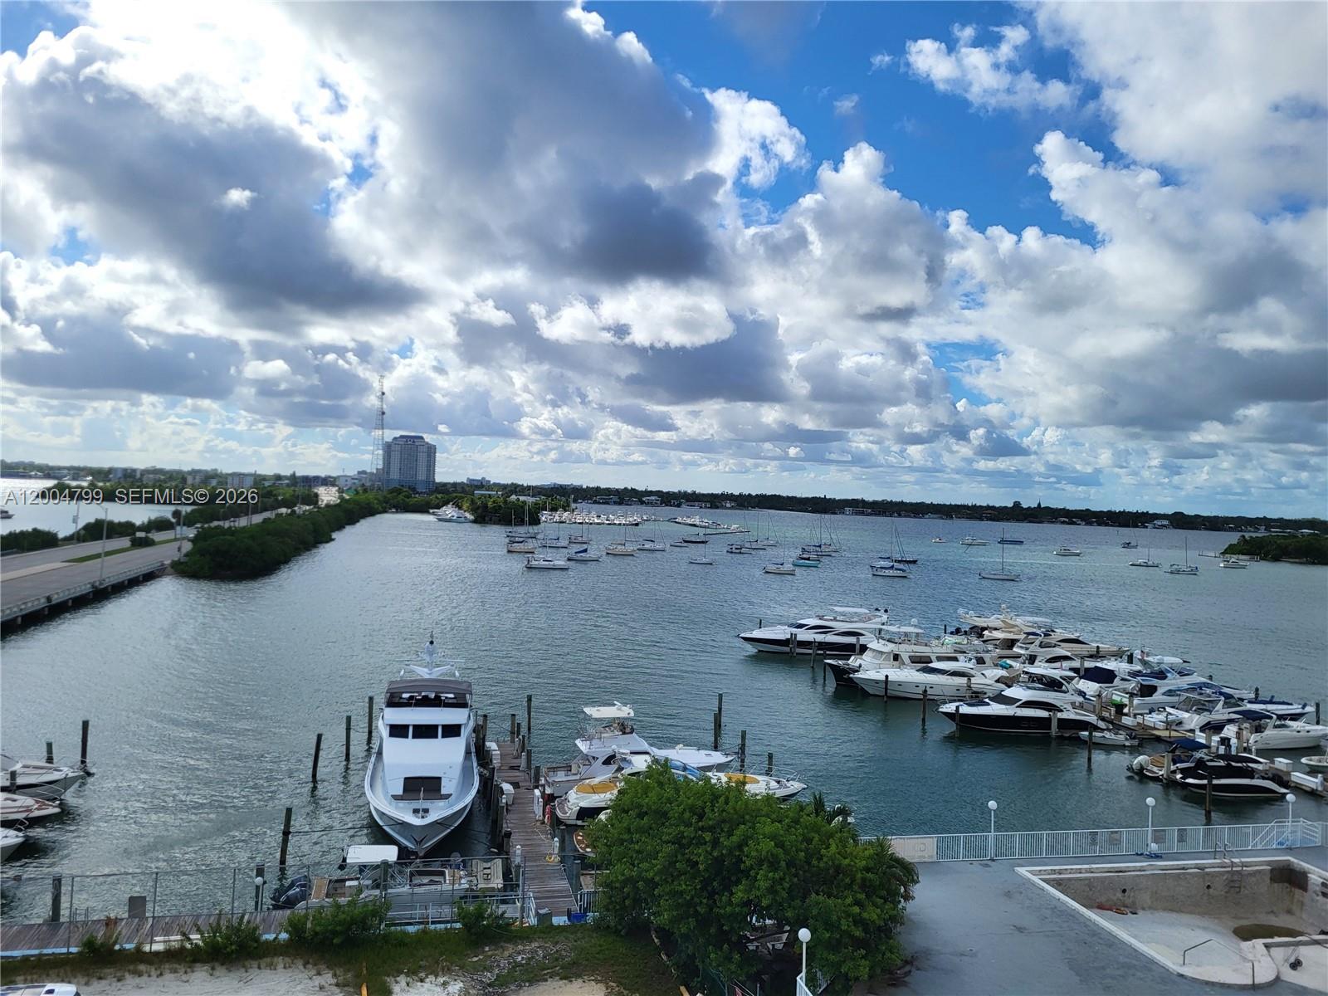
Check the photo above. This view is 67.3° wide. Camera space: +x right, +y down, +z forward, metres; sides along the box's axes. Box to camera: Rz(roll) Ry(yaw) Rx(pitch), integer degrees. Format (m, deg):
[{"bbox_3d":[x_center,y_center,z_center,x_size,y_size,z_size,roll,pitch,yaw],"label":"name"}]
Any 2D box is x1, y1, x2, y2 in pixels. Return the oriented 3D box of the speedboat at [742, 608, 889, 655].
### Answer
[{"bbox_3d":[18.457,15.882,120.300,19.000,5.400,4.900,2,1,-9],"label":"speedboat"}]

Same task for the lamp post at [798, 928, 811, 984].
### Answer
[{"bbox_3d":[4.407,14.981,31.611,0.420,2.750,0.420,2,0,0],"label":"lamp post"}]

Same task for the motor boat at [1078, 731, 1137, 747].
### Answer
[{"bbox_3d":[35.615,19.130,80.000,4.600,1.150,1.800,2,1,0],"label":"motor boat"}]

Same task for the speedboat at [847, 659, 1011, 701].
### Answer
[{"bbox_3d":[25.324,16.590,92.970,17.050,3.700,4.400,2,0,-13],"label":"speedboat"}]

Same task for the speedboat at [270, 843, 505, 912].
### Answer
[{"bbox_3d":[-11.635,15.876,42.407,9.480,2.850,2.900,2,0,-13],"label":"speedboat"}]

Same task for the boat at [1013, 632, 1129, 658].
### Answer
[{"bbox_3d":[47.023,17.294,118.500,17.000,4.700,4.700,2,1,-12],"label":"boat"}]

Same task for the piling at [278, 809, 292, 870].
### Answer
[{"bbox_3d":[-17.145,15.488,45.192,0.300,3.030,0.300,6,0,0],"label":"piling"}]

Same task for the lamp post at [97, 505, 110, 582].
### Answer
[{"bbox_3d":[-82.848,6.897,147.500,2.000,11.400,0.500,2,1,-10],"label":"lamp post"}]

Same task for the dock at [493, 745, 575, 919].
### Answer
[{"bbox_3d":[-7.724,17.656,55.205,2.300,1.100,28.000,2,1,-13],"label":"dock"}]

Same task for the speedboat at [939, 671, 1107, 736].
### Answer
[{"bbox_3d":[29.054,16.246,79.928,15.540,4.900,4.300,2,0,-13],"label":"speedboat"}]

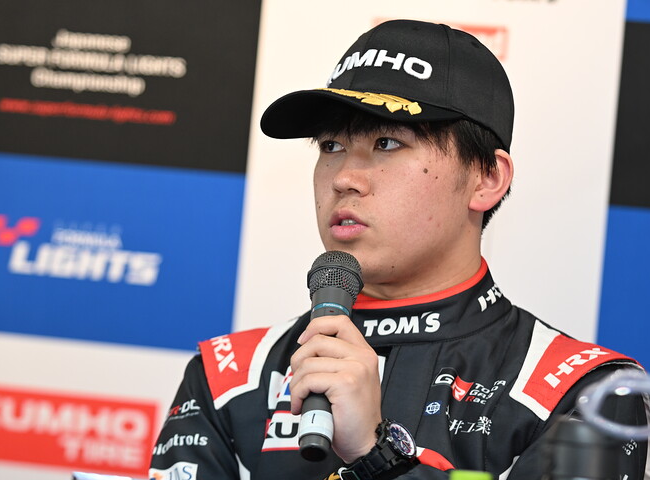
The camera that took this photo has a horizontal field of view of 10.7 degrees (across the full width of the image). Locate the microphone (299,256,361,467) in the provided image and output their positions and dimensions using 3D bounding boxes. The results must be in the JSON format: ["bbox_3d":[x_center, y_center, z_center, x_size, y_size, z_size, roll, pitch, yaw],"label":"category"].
[{"bbox_3d":[0.002,0.101,3.040,0.051,0.226,0.051,7,-40,0],"label":"microphone"}]

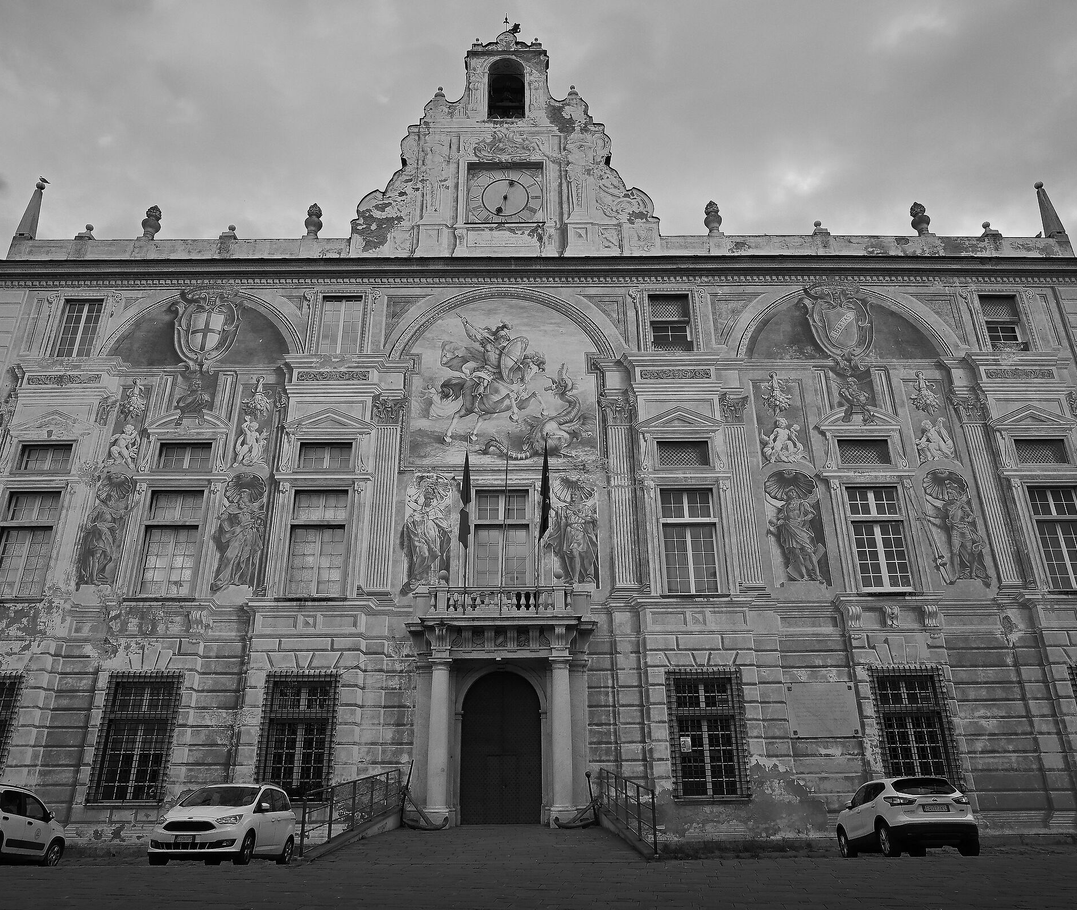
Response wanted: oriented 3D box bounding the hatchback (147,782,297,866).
[{"bbox_3d":[-6.565,7.908,15.443,1.840,1.670,4.500,0,-30,-1],"label":"hatchback"}]

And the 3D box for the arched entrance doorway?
[{"bbox_3d":[-0.965,7.516,18.661,2.103,3.662,0.400,0,-21,0],"label":"arched entrance doorway"}]

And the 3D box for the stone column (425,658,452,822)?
[{"bbox_3d":[-2.475,7.104,18.010,0.650,3.909,0.650,0,-21,0],"label":"stone column"}]

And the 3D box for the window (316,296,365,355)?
[{"bbox_3d":[-7.425,-4.905,27.047,1.499,2.494,0.200,0,-21,-1],"label":"window"}]

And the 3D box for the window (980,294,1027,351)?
[{"bbox_3d":[17.642,-5.017,27.253,1.438,2.457,0.250,0,-21,-1],"label":"window"}]

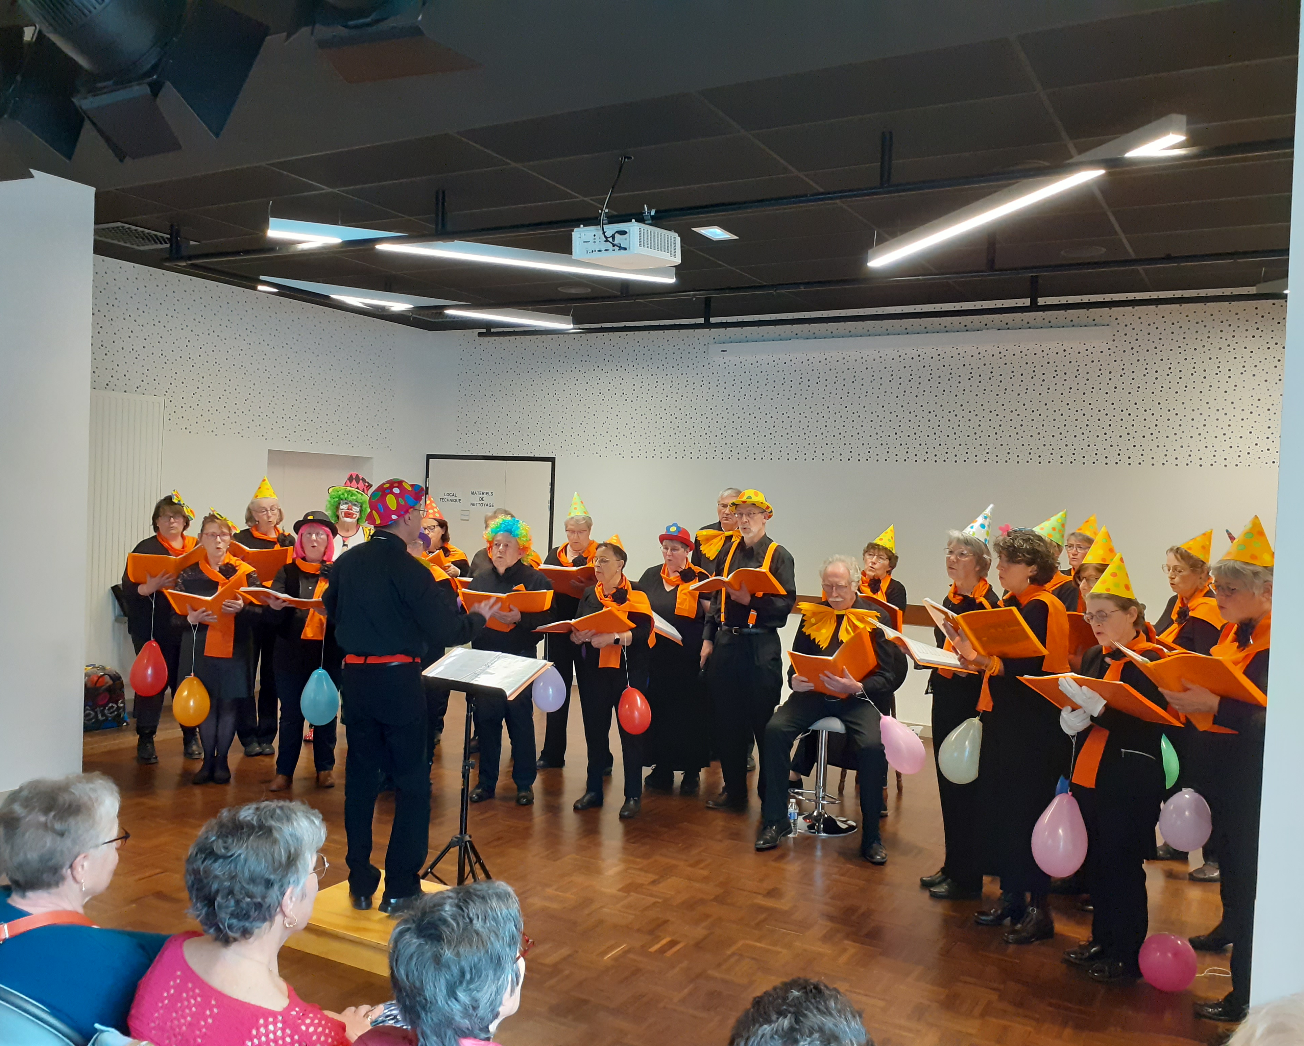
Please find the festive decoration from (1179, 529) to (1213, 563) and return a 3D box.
[{"bbox_3d":[2.735,0.116,5.480,0.160,0.170,0.160,31,-21,0],"label":"festive decoration"}]

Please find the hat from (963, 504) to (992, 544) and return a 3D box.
[{"bbox_3d":[1.539,0.004,5.150,0.145,0.175,0.145,25,-18,6],"label":"hat"}]

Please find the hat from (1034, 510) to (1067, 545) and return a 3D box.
[{"bbox_3d":[1.830,0.023,5.000,0.160,0.160,0.160,32,-3,-18],"label":"hat"}]

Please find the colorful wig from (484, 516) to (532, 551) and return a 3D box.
[{"bbox_3d":[-0.822,0.078,6.260,0.255,0.235,0.245,2,1,18],"label":"colorful wig"}]

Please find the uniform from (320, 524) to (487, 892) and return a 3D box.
[{"bbox_3d":[-0.999,0.752,4.326,0.500,1.460,0.460,3,2,37],"label":"uniform"}]

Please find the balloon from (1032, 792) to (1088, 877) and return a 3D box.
[{"bbox_3d":[1.536,1.175,4.101,0.210,0.325,0.210,2,1,0],"label":"balloon"}]

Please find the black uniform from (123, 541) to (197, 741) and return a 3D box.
[{"bbox_3d":[-3.110,0.741,6.878,0.500,1.310,0.400,1,2,-25],"label":"black uniform"}]

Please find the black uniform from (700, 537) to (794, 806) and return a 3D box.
[{"bbox_3d":[0.567,0.853,6.329,0.540,1.560,0.420,3,2,27],"label":"black uniform"}]

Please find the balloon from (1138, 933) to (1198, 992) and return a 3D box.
[{"bbox_3d":[1.925,1.645,4.060,0.210,0.215,0.230,3,1,25],"label":"balloon"}]

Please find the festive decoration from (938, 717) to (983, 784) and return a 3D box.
[{"bbox_3d":[1.372,1.003,4.780,0.212,0.295,0.212,15,0,15],"label":"festive decoration"}]

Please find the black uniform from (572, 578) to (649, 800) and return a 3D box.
[{"bbox_3d":[-0.231,0.938,6.240,0.440,1.270,0.300,3,2,30],"label":"black uniform"}]

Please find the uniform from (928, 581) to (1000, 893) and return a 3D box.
[{"bbox_3d":[1.457,0.984,5.024,0.400,1.420,0.460,1,2,-41],"label":"uniform"}]

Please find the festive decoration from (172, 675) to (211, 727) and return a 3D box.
[{"bbox_3d":[-2.618,1.014,6.194,0.215,0.295,0.215,2,1,0],"label":"festive decoration"}]

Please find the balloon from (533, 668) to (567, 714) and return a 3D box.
[{"bbox_3d":[-0.646,1.045,6.863,0.215,0.285,0.215,2,1,0],"label":"balloon"}]

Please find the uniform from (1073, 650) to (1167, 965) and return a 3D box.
[{"bbox_3d":[1.807,1.079,4.200,0.340,1.240,0.420,2,1,-33],"label":"uniform"}]

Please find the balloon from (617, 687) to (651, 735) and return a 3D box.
[{"bbox_3d":[-0.095,1.028,5.950,0.185,0.262,0.185,-7,0,-1],"label":"balloon"}]

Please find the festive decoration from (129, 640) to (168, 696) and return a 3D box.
[{"bbox_3d":[-3.120,0.899,6.750,0.215,0.335,0.215,5,0,-25],"label":"festive decoration"}]

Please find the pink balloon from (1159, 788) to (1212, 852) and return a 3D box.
[{"bbox_3d":[2.000,1.116,4.080,0.205,0.240,0.205,2,1,0],"label":"pink balloon"}]

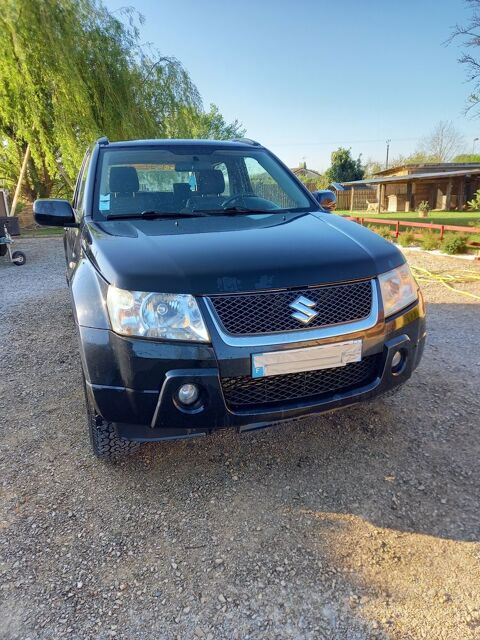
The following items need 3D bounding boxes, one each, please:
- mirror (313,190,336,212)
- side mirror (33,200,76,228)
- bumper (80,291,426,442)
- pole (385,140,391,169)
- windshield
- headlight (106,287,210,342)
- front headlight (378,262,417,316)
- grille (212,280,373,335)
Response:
[{"bbox_3d":[0.648,-0.880,3.433,0.220,0.165,0.150,-7,16,-20],"label":"mirror"},{"bbox_3d":[-1.127,-0.655,2.793,0.230,0.170,0.150,-7,16,-20],"label":"side mirror"},{"bbox_3d":[0.209,0.174,2.193,1.780,0.540,0.520,-7,16,-20],"label":"bumper"},{"bbox_3d":[16.088,-15.809,50.992,0.500,7.800,0.280,-1,15,0],"label":"pole"},{"bbox_3d":[-0.270,-0.976,3.144,1.430,0.150,0.770,-7,51,-20],"label":"windshield"},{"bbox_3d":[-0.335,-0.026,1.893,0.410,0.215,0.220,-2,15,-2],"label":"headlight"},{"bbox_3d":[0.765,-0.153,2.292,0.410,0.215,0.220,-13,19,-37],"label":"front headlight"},{"bbox_3d":[0.257,-0.033,1.993,0.820,0.195,0.120,-7,16,-20],"label":"grille"}]

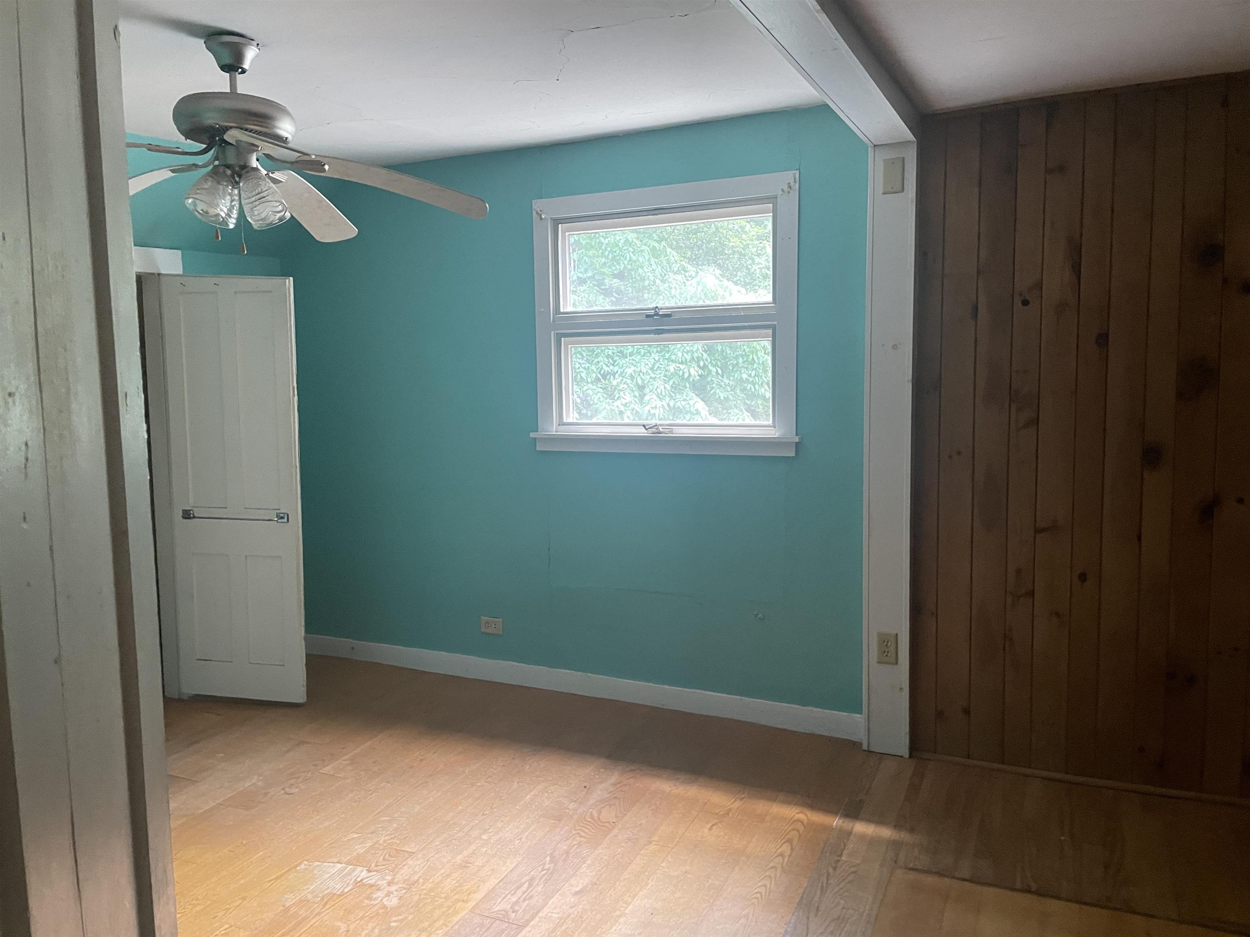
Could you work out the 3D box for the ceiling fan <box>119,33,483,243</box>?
[{"bbox_3d":[-1.075,-0.925,2.594,1.340,0.510,1.340,2,6,26],"label":"ceiling fan"}]

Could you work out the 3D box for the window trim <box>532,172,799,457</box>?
[{"bbox_3d":[0.132,-0.580,3.719,1.163,1.035,0.100,2,6,26],"label":"window trim"}]

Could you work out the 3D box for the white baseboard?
[{"bbox_3d":[-0.378,0.917,4.088,2.804,0.102,0.020,2,6,26],"label":"white baseboard"}]

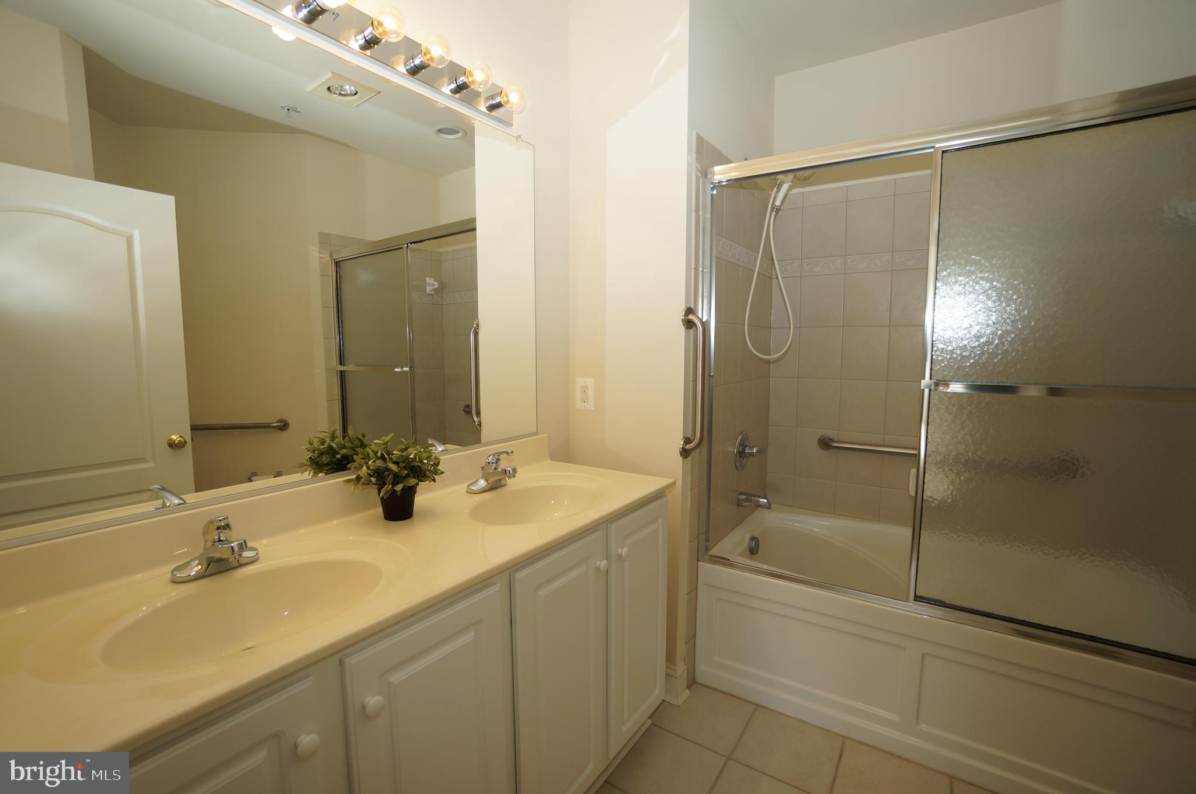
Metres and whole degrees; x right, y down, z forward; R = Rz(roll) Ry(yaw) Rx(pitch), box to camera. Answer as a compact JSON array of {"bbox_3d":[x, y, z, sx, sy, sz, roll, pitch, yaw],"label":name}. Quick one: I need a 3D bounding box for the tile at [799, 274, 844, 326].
[{"bbox_3d":[1.096,-0.465,2.433,0.201,0.251,0.009,4,7,35],"label":"tile"}]

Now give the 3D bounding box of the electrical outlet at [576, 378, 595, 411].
[{"bbox_3d":[-0.051,-0.010,1.985,0.083,0.124,0.008,4,7,35],"label":"electrical outlet"}]

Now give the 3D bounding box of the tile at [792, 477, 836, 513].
[{"bbox_3d":[1.100,0.499,2.530,0.201,0.162,0.009,4,7,35],"label":"tile"}]

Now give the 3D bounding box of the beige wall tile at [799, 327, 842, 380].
[{"bbox_3d":[1.099,-0.215,2.456,0.201,0.251,0.009,4,7,35],"label":"beige wall tile"}]

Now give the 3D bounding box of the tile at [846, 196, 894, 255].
[{"bbox_3d":[1.306,-0.817,2.387,0.199,0.254,0.010,3,6,33],"label":"tile"}]

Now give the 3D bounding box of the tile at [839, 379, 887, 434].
[{"bbox_3d":[1.261,0.048,2.369,0.201,0.251,0.009,4,7,35],"label":"tile"}]

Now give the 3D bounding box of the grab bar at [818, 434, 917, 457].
[{"bbox_3d":[1.497,0.259,2.216,0.990,0.078,0.077,4,7,34],"label":"grab bar"}]

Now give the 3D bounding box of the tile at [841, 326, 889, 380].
[{"bbox_3d":[1.271,-0.204,2.372,0.199,0.255,0.010,4,7,34],"label":"tile"}]

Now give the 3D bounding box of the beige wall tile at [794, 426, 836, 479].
[{"bbox_3d":[1.112,0.294,2.537,0.199,0.255,0.010,4,7,34],"label":"beige wall tile"}]

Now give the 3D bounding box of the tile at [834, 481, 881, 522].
[{"bbox_3d":[1.308,0.525,2.507,0.199,0.161,0.010,3,6,33],"label":"tile"}]

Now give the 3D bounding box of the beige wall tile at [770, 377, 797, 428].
[{"bbox_3d":[0.962,0.028,2.578,0.143,0.251,0.009,4,7,35],"label":"beige wall tile"}]

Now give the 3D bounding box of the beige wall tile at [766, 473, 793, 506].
[{"bbox_3d":[0.962,0.491,2.626,0.143,0.162,0.009,4,7,35],"label":"beige wall tile"}]

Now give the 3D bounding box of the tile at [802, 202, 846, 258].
[{"bbox_3d":[1.138,-0.827,2.497,0.199,0.254,0.010,3,6,33],"label":"tile"}]

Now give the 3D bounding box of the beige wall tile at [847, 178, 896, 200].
[{"bbox_3d":[1.306,-0.983,2.372,0.199,0.067,0.010,3,6,33],"label":"beige wall tile"}]

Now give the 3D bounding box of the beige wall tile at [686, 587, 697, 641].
[{"bbox_3d":[0.369,0.875,1.993,0.010,0.198,0.085,3,6,33],"label":"beige wall tile"}]

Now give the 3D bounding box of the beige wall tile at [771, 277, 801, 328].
[{"bbox_3d":[0.958,-0.476,2.529,0.143,0.251,0.009,4,7,35],"label":"beige wall tile"}]

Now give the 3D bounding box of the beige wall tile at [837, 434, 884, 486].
[{"bbox_3d":[1.307,0.311,2.488,0.199,0.257,0.010,3,6,33],"label":"beige wall tile"}]

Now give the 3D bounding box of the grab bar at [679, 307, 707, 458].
[{"bbox_3d":[0.341,-0.044,1.727,0.073,0.530,0.078,4,7,34],"label":"grab bar"}]

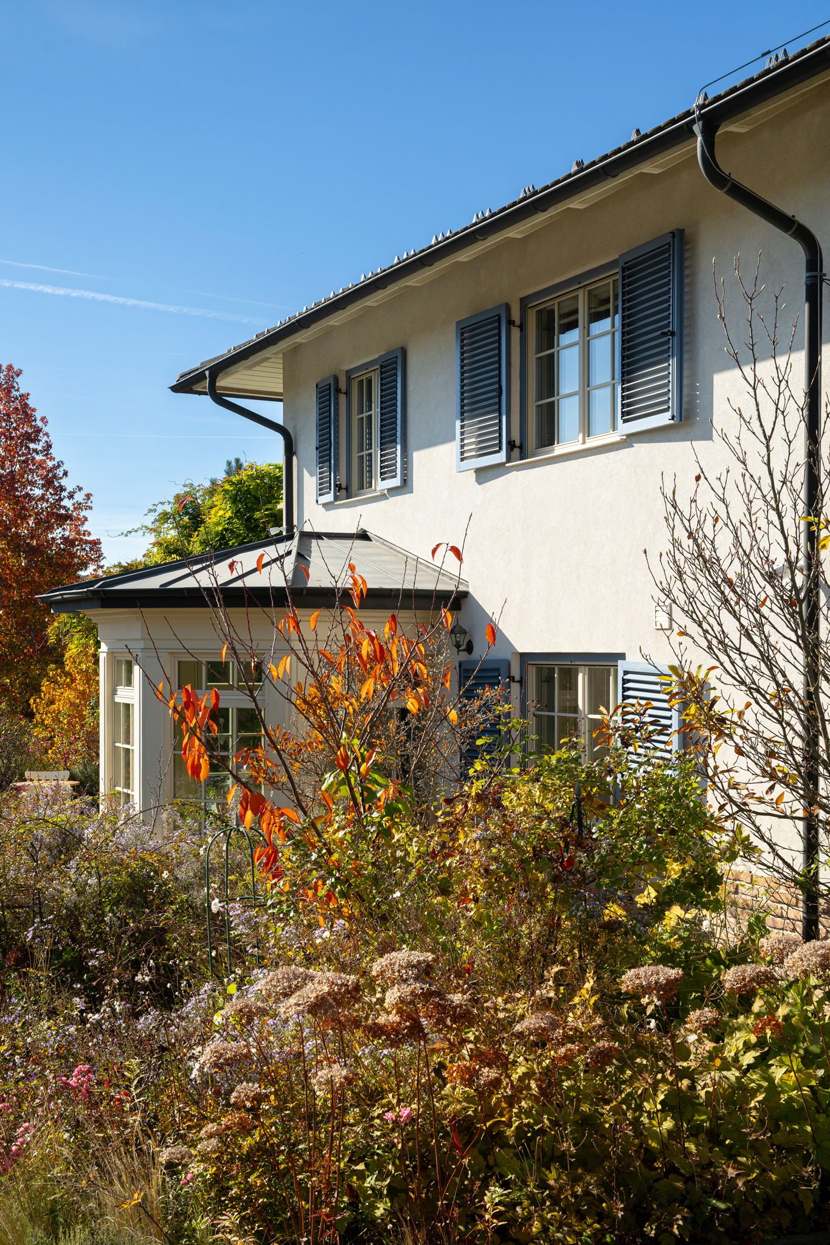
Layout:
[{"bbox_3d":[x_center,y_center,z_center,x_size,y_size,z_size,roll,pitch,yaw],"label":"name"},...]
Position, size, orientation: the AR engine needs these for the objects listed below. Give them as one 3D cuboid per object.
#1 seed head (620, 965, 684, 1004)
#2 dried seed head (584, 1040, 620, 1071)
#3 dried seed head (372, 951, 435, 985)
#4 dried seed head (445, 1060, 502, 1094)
[{"bbox_3d":[0.677,1.034,4.150,0.186,0.103,0.186,0,0,0],"label":"seed head"},{"bbox_3d":[0.513,1.193,4.000,0.099,0.073,0.099,0,0,0],"label":"dried seed head"},{"bbox_3d":[-0.039,1.094,4.600,0.200,0.102,0.200,0,-1,0],"label":"dried seed head"},{"bbox_3d":[0.159,1.221,3.900,0.151,0.078,0.151,0,0,0],"label":"dried seed head"}]

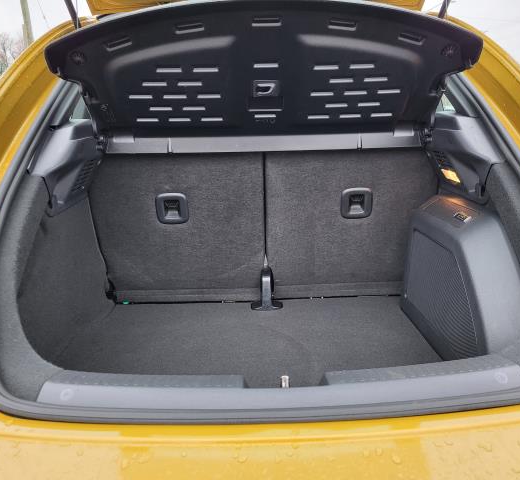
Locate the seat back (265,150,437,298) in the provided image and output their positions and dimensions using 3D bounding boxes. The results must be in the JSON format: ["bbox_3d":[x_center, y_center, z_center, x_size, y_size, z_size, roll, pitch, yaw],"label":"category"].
[{"bbox_3d":[0.266,-0.083,1.495,0.500,0.580,0.130,-1,33,0],"label":"seat back"}]

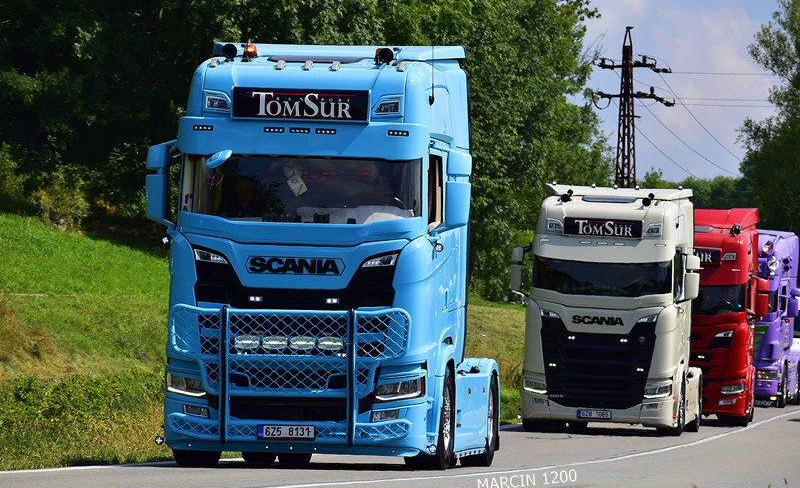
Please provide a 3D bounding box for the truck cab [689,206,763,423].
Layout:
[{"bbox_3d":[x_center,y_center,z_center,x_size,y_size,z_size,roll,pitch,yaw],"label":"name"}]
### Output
[{"bbox_3d":[5.575,1.413,81.728,2.800,3.950,5.700,2,-2,7],"label":"truck cab"}]

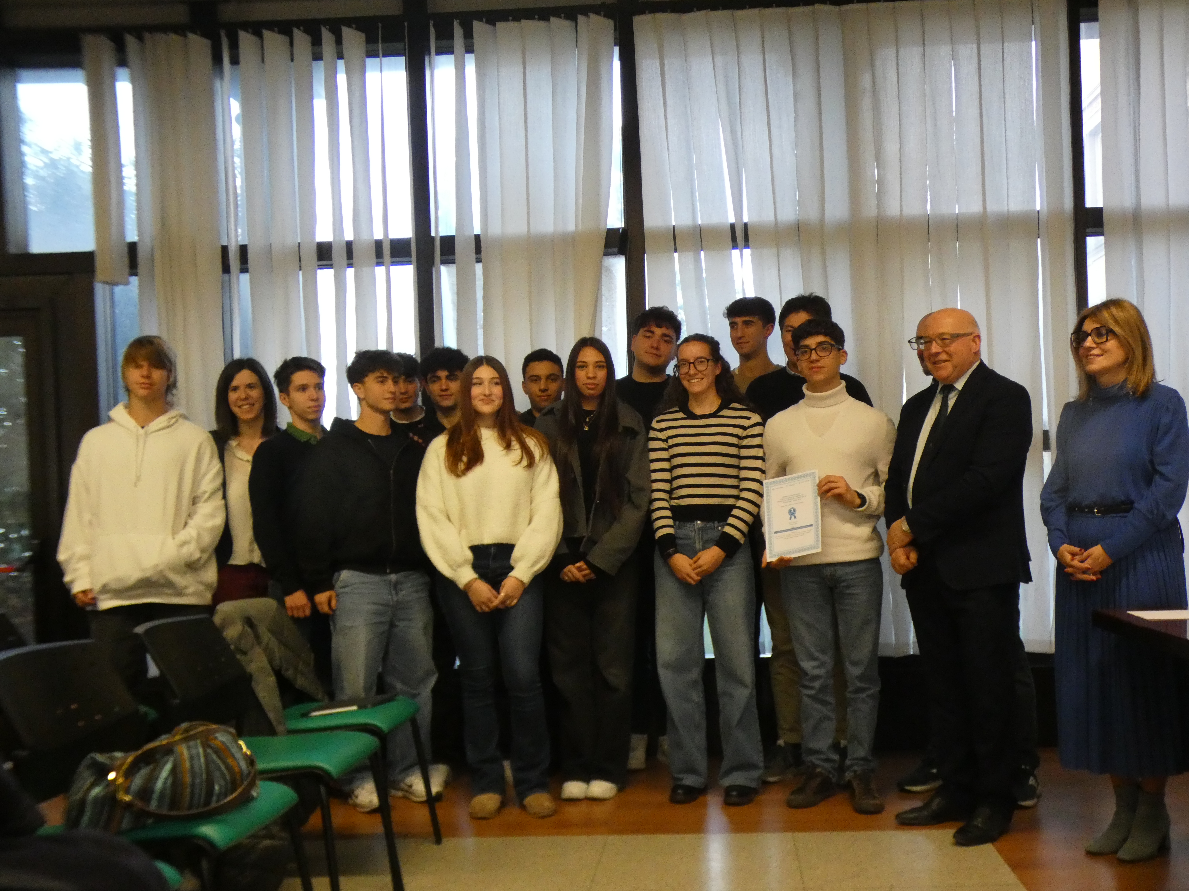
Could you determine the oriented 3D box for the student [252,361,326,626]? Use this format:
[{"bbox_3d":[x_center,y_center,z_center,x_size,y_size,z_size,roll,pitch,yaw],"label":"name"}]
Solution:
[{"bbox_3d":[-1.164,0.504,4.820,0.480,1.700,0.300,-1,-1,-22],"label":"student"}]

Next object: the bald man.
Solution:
[{"bbox_3d":[1.225,0.402,4.132,0.520,1.724,0.370,-3,-2,45],"label":"bald man"}]

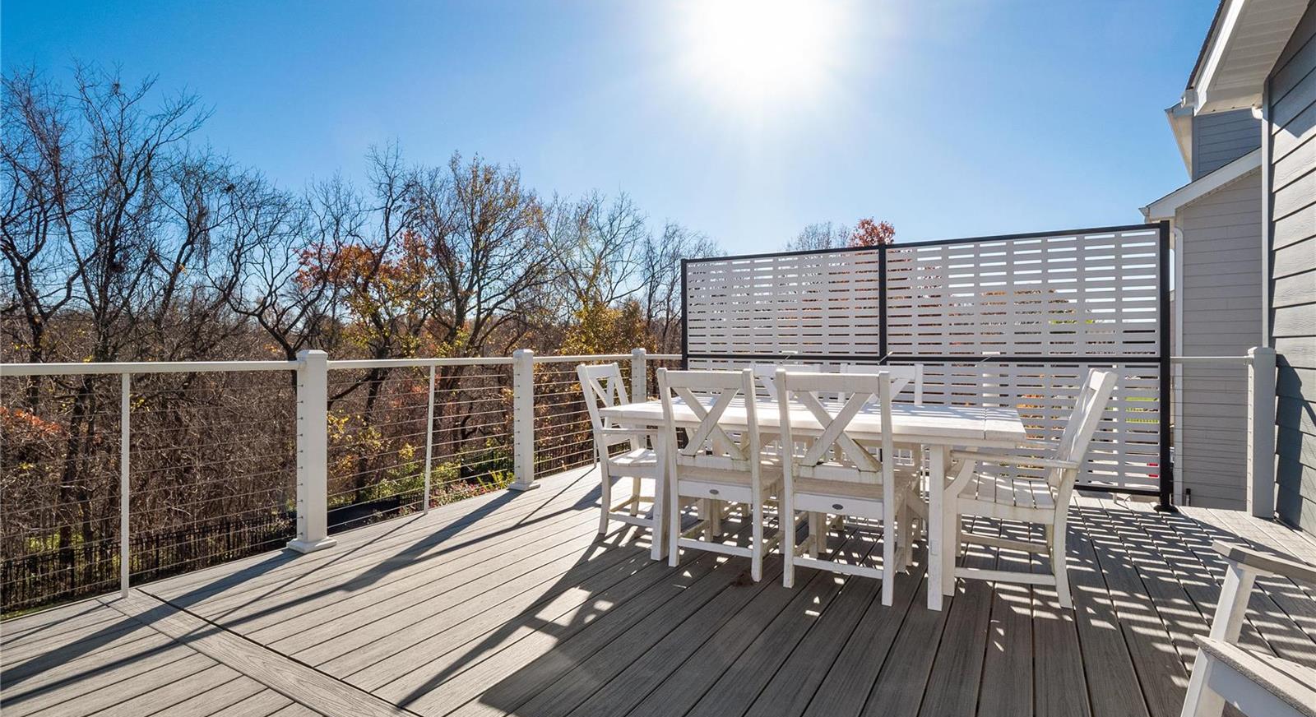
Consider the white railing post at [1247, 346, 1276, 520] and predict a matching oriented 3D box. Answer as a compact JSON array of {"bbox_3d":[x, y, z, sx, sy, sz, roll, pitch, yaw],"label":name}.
[{"bbox_3d":[3.855,0.475,3.740,0.112,1.070,0.112,0,1,29],"label":"white railing post"}]

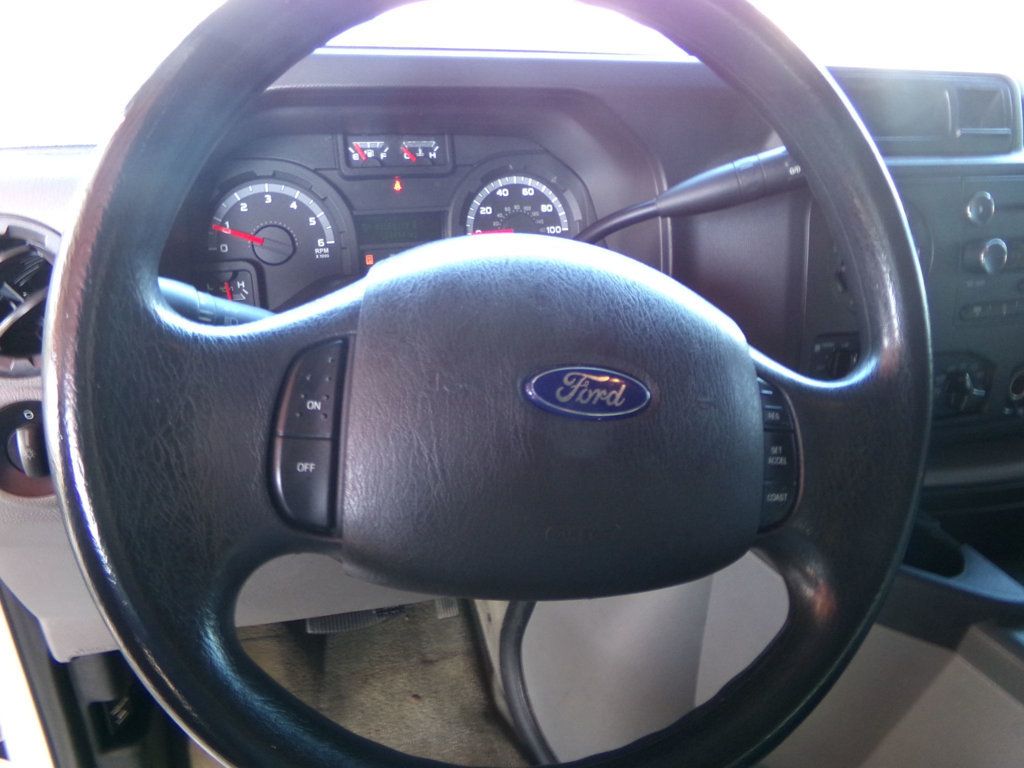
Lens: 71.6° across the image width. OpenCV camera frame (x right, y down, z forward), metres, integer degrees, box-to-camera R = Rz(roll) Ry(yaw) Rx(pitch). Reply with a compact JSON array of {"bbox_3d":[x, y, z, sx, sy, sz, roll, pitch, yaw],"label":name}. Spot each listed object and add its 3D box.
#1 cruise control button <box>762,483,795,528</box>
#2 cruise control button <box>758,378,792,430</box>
[{"bbox_3d":[0.128,0.058,0.341,0.021,0.023,0.007,3,-1,-14],"label":"cruise control button"},{"bbox_3d":[0.126,0.009,0.340,0.020,0.027,0.007,3,-1,-14],"label":"cruise control button"}]

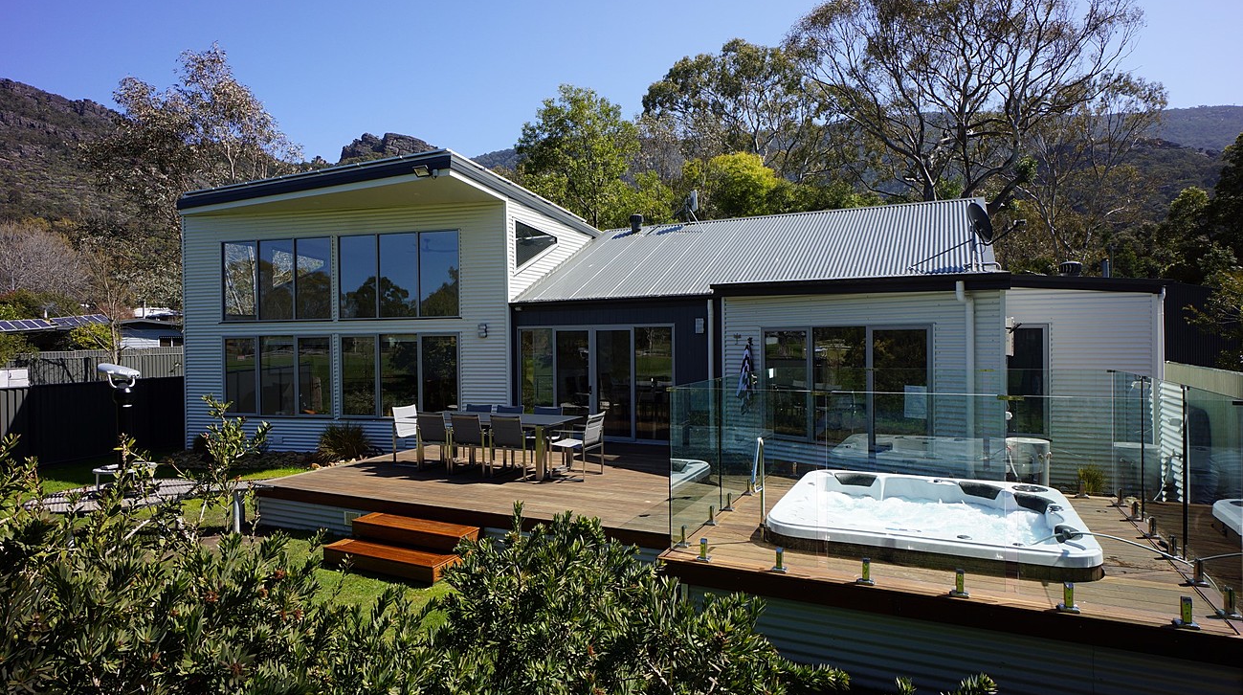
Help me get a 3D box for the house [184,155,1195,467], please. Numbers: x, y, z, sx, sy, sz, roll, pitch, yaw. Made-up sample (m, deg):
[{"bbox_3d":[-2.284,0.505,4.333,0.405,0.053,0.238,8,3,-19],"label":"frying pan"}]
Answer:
[{"bbox_3d":[0.727,-0.614,14.383,18.000,5.450,9.500,0,1,25],"label":"house"}]

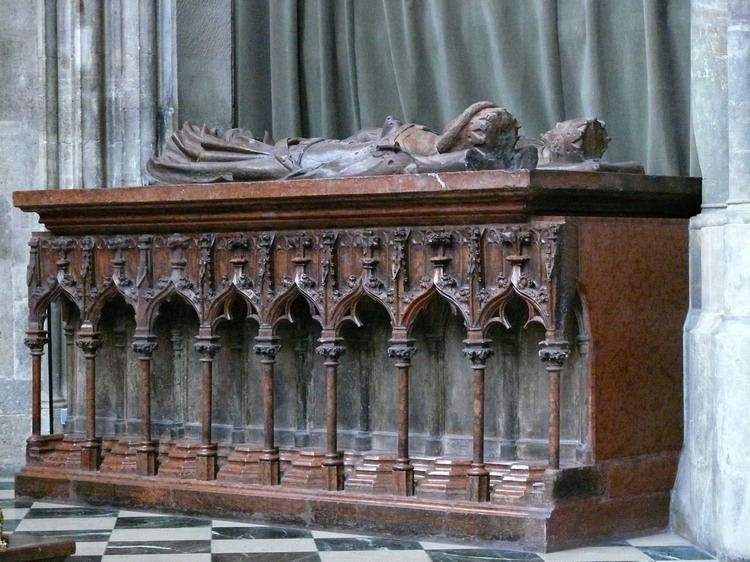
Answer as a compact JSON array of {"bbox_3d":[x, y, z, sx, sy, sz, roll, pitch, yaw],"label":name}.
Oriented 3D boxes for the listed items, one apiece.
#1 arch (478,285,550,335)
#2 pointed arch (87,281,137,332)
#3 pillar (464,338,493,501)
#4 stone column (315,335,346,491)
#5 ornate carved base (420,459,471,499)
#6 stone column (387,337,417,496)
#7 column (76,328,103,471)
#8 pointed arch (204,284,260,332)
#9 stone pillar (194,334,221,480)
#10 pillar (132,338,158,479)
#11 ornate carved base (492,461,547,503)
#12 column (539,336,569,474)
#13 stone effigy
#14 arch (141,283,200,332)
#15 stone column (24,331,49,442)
[{"bbox_3d":[0.535,0.106,8.328,0.332,0.200,0.084,0,0,41],"label":"arch"},{"bbox_3d":[-1.269,0.124,10.686,0.352,0.247,0.092,0,1,40],"label":"pointed arch"},{"bbox_3d":[0.409,0.546,8.638,0.111,0.633,0.111,0,0,0],"label":"pillar"},{"bbox_3d":[-0.175,0.542,8.950,0.102,0.630,0.102,0,0,41],"label":"stone column"},{"bbox_3d":[0.278,0.782,8.595,0.288,0.152,0.148,0,0,41],"label":"ornate carved base"},{"bbox_3d":[0.116,0.541,8.699,0.102,0.630,0.102,0,0,41],"label":"stone column"},{"bbox_3d":[-1.283,0.543,9.904,0.102,0.630,0.102,0,0,41],"label":"column"},{"bbox_3d":[-0.616,0.114,9.480,0.289,0.196,0.074,0,1,40],"label":"pointed arch"},{"bbox_3d":[-0.731,0.547,9.581,0.111,0.633,0.111,0,0,0],"label":"stone pillar"},{"bbox_3d":[-1.026,0.551,9.825,0.111,0.627,0.111,0,0,0],"label":"pillar"},{"bbox_3d":[0.601,0.848,9.152,0.256,0.172,0.132,0,1,40],"label":"ornate carved base"},{"bbox_3d":[0.689,0.480,8.405,0.111,0.498,0.111,0,0,0],"label":"column"},{"bbox_3d":[0.007,-0.569,9.627,2.239,0.289,0.925,0,1,40],"label":"stone effigy"},{"bbox_3d":[-0.960,0.126,10.427,0.352,0.239,0.092,0,1,40],"label":"arch"},{"bbox_3d":[-1.568,0.483,10.148,0.102,0.508,0.102,0,0,0],"label":"stone column"}]

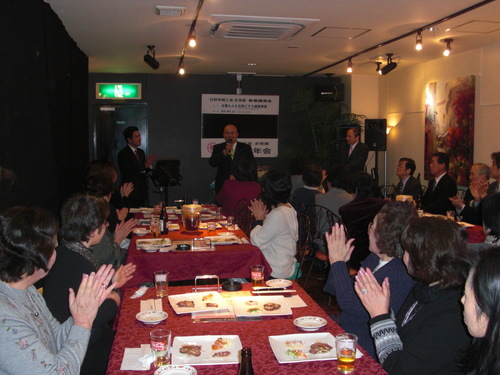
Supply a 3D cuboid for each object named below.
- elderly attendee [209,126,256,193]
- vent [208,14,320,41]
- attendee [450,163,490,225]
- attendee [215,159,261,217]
[{"bbox_3d":[-0.227,0.078,6.388,0.550,1.693,0.400,0,6,-5],"label":"elderly attendee"},{"bbox_3d":[0.063,-1.514,4.980,0.950,0.050,0.950,-1,5,-10],"label":"vent"},{"bbox_3d":[2.067,0.404,5.140,0.720,1.310,0.470,-1,5,-13],"label":"attendee"},{"bbox_3d":[-0.162,0.351,5.541,0.460,1.327,0.600,-5,8,-44],"label":"attendee"}]

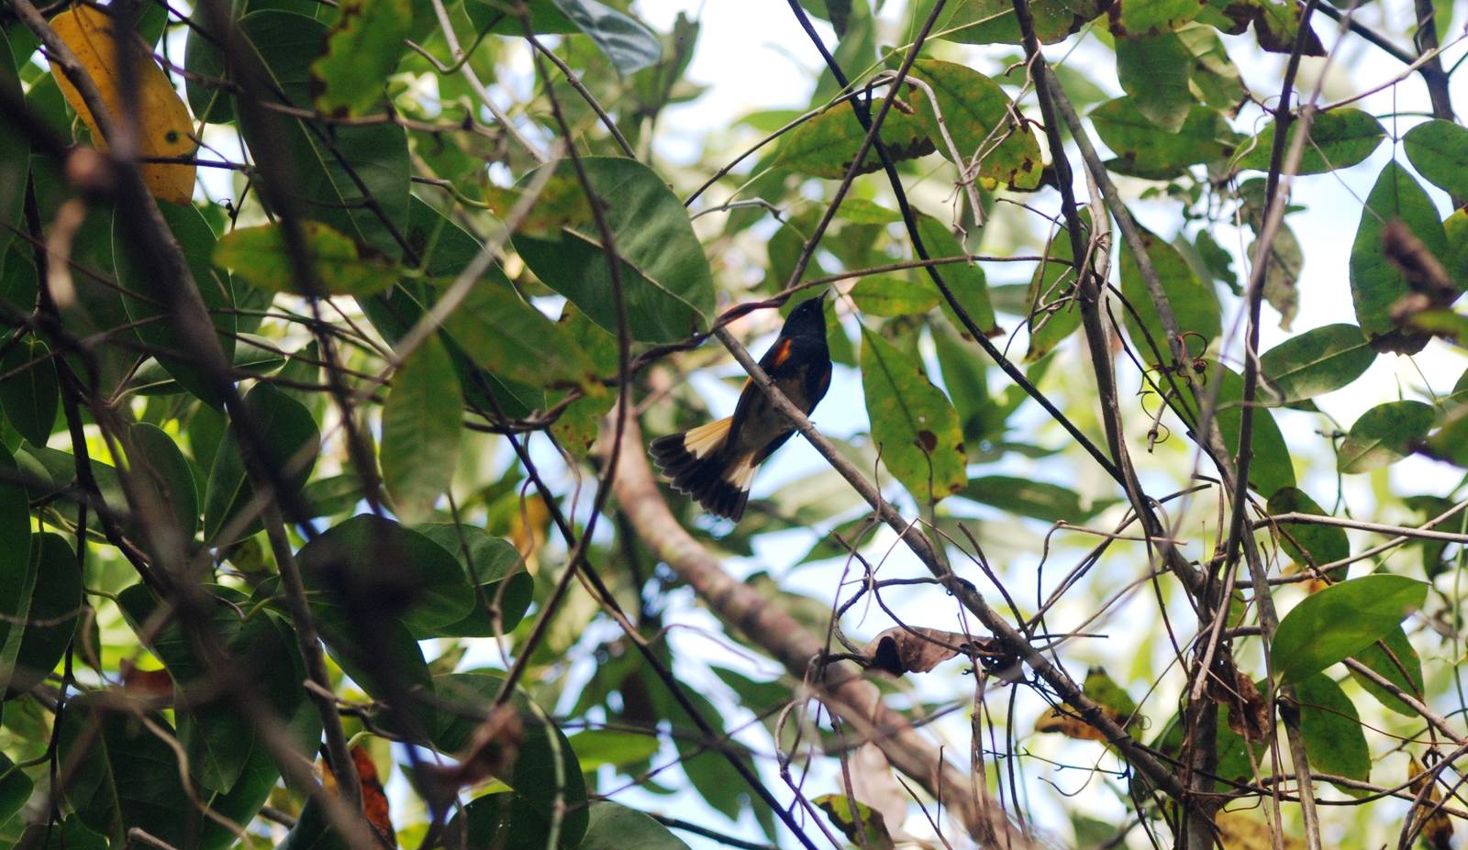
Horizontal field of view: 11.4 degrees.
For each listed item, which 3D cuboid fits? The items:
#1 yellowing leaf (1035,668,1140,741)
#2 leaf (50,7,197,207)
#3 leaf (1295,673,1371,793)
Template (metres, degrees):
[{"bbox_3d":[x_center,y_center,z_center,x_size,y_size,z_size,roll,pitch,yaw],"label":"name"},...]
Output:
[{"bbox_3d":[0.179,0.142,3.720,0.054,0.022,0.037,-2,-66,7],"label":"yellowing leaf"},{"bbox_3d":[-0.287,-0.151,3.450,0.048,0.018,0.115,-31,-68,3],"label":"leaf"},{"bbox_3d":[0.309,0.157,3.800,0.043,0.082,0.017,-37,-13,29],"label":"leaf"}]

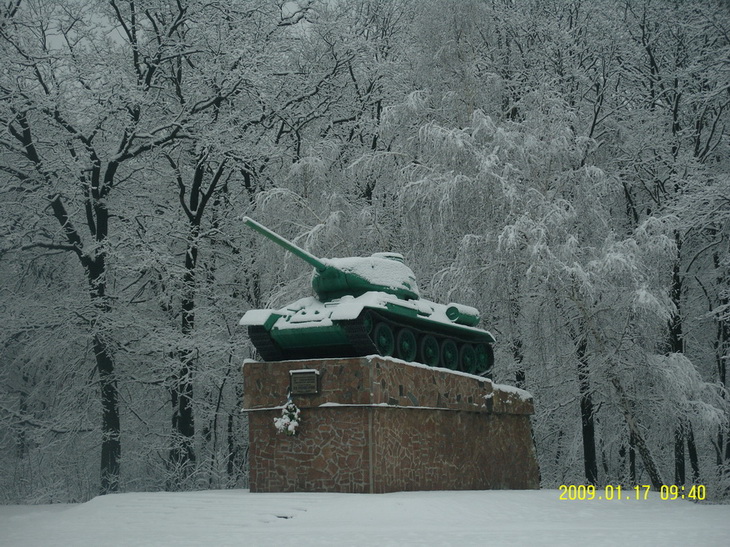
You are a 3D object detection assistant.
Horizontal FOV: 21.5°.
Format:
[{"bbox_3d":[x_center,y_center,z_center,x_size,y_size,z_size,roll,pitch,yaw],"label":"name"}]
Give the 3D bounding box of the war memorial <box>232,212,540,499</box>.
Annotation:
[{"bbox_3d":[0.280,2.133,44.199,3.400,5.750,10.100,-4,-7,32],"label":"war memorial"}]

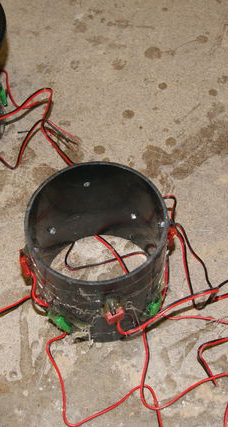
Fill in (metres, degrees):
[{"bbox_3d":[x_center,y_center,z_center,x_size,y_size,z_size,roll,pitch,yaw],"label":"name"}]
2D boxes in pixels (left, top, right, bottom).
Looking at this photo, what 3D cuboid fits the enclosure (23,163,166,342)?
[{"bbox_3d":[-0.012,0.033,0.503,0.103,0.108,0.103,-1,59,1],"label":"enclosure"}]

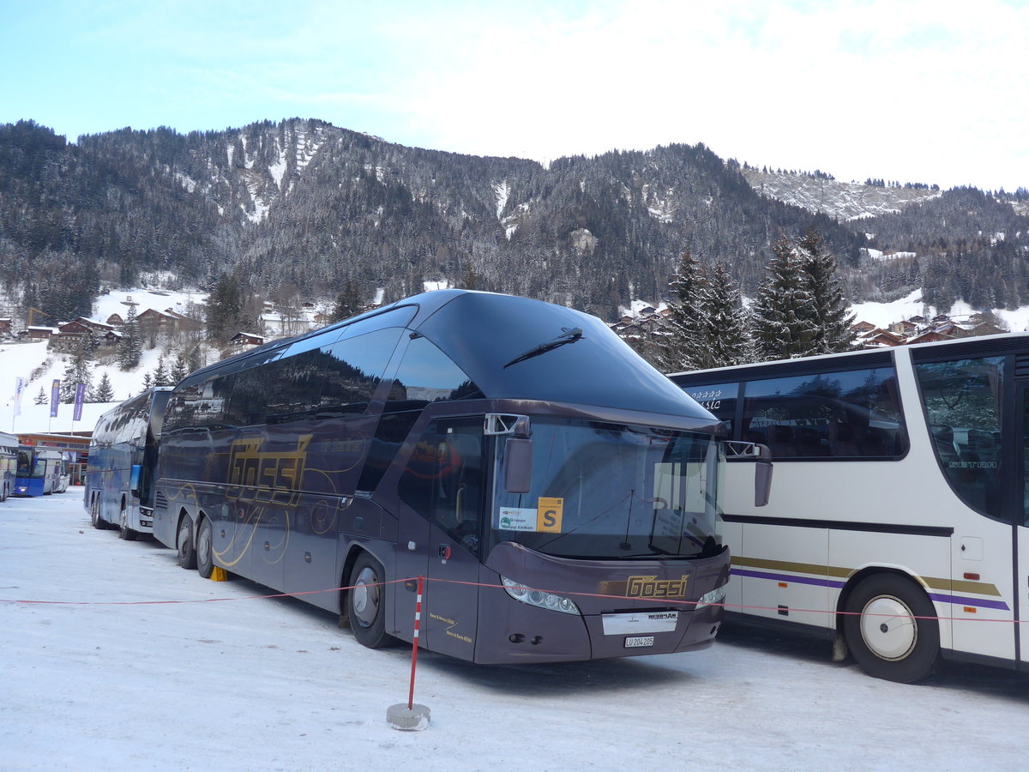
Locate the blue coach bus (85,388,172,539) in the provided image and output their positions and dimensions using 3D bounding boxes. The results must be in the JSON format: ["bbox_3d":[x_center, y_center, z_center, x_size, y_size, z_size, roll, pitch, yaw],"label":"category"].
[{"bbox_3d":[-10.818,2.496,26.112,2.580,3.800,13.100,5,-8,-31],"label":"blue coach bus"}]

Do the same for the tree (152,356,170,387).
[{"bbox_3d":[-55.679,-1.899,135.858,3.200,5.850,3.200,4,-7,-22],"label":"tree"}]

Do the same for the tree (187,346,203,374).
[{"bbox_3d":[-57.820,-4.436,156.253,2.800,5.950,2.800,4,-7,-20],"label":"tree"}]

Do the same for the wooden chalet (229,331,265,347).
[{"bbox_3d":[-69.622,-11.812,224.438,7.000,4.700,7.500,0,-6,11],"label":"wooden chalet"}]

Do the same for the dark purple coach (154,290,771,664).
[{"bbox_3d":[-2.719,1.189,13.461,2.650,3.970,13.900,6,-7,-33],"label":"dark purple coach"}]

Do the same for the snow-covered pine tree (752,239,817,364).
[{"bbox_3d":[18.248,-0.886,58.506,5.800,19.140,5.800,0,-7,17],"label":"snow-covered pine tree"}]

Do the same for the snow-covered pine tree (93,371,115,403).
[{"bbox_3d":[-59.761,0.182,125.555,3.100,4.770,3.100,5,-7,-25],"label":"snow-covered pine tree"}]

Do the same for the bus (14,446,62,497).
[{"bbox_3d":[-33.258,5.916,60.022,2.550,3.100,12.000,3,-7,-16],"label":"bus"}]

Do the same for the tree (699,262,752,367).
[{"bbox_3d":[13.898,0.017,58.393,5.000,17.080,5.000,0,-6,13],"label":"tree"}]

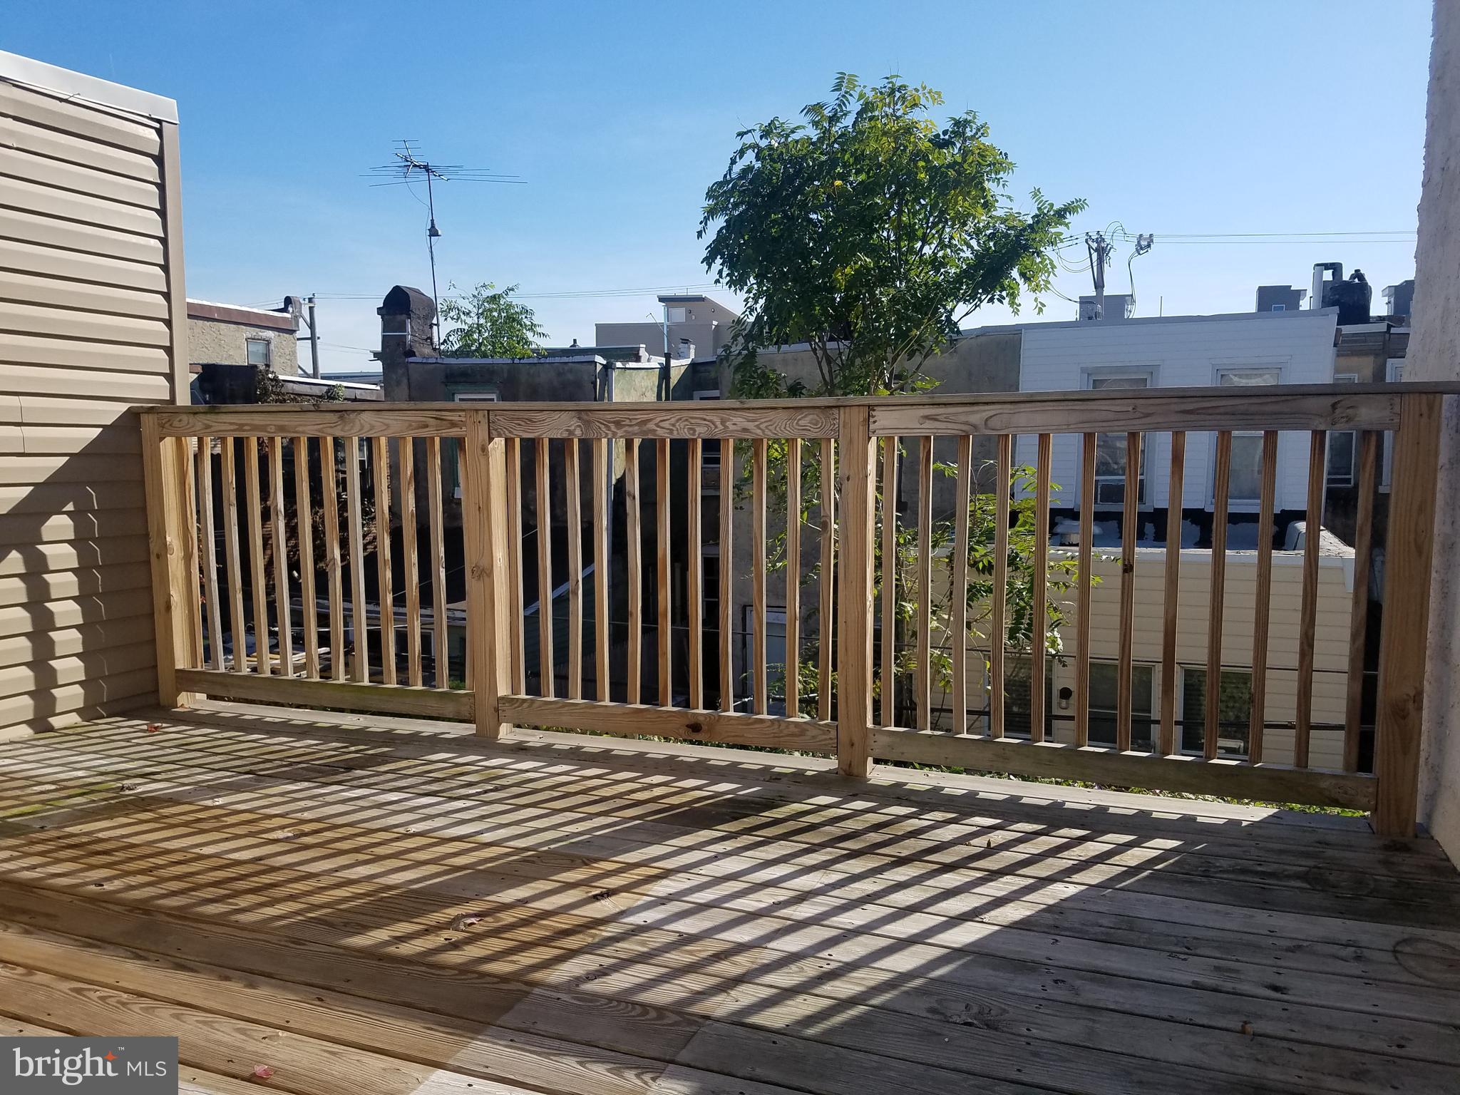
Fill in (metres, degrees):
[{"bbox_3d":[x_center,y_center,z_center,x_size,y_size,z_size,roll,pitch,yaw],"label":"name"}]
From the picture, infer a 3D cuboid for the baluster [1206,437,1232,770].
[{"bbox_3d":[1.334,0.135,2.997,0.036,0.950,0.036,2,7,20],"label":"baluster"}]

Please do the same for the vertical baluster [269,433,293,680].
[{"bbox_3d":[-1.651,0.037,4.036,0.034,0.944,0.034,2,7,21],"label":"vertical baluster"}]

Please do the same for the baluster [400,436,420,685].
[{"bbox_3d":[-1.135,0.056,3.902,0.036,0.950,0.036,2,7,20],"label":"baluster"}]

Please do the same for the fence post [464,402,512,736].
[{"bbox_3d":[-0.812,0.095,3.716,0.089,1.112,0.089,2,7,21],"label":"fence post"}]

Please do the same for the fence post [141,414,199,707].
[{"bbox_3d":[-2.159,0.053,4.220,0.089,1.112,0.089,2,7,21],"label":"fence post"}]

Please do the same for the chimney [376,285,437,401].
[{"bbox_3d":[-5.077,-3.166,17.297,0.521,1.776,0.680,2,7,21],"label":"chimney"}]

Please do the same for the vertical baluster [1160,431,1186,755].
[{"bbox_3d":[1.224,0.132,3.037,0.036,0.950,0.036,2,7,20],"label":"vertical baluster"}]

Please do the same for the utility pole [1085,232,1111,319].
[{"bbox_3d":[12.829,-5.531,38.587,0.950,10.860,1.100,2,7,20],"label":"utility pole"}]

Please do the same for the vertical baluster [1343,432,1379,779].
[{"bbox_3d":[1.657,0.145,2.878,0.036,0.950,0.036,2,7,20],"label":"vertical baluster"}]

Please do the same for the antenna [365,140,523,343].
[{"bbox_3d":[-4.429,-4.633,17.000,2.400,3.320,1.600,1,6,12],"label":"antenna"}]

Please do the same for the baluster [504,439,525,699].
[{"bbox_3d":[-0.735,0.069,3.755,0.036,0.950,0.036,2,7,20],"label":"baluster"}]

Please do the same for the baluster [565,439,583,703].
[{"bbox_3d":[-0.523,0.076,3.678,0.036,0.950,0.036,2,7,20],"label":"baluster"}]

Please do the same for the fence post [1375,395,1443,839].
[{"bbox_3d":[1.707,0.175,2.773,0.089,1.112,0.089,2,7,21],"label":"fence post"}]

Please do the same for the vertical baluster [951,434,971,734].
[{"bbox_3d":[0.683,0.114,3.236,0.036,0.950,0.036,2,7,20],"label":"vertical baluster"}]

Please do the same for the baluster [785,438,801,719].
[{"bbox_3d":[0.194,0.096,3.346,0.034,0.944,0.034,2,7,21],"label":"baluster"}]

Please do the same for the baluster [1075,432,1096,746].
[{"bbox_3d":[0.987,0.121,3.049,0.034,0.944,0.034,2,7,21],"label":"baluster"}]

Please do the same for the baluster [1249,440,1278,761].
[{"bbox_3d":[1.407,0.134,2.892,0.034,0.944,0.034,2,7,21],"label":"baluster"}]

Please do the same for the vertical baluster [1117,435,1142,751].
[{"bbox_3d":[1.117,0.128,3.076,0.036,0.950,0.036,2,7,20],"label":"vertical baluster"}]

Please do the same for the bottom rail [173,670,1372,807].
[{"bbox_3d":[-0.231,0.565,3.522,4.044,0.088,0.038,2,7,21],"label":"bottom rail"}]

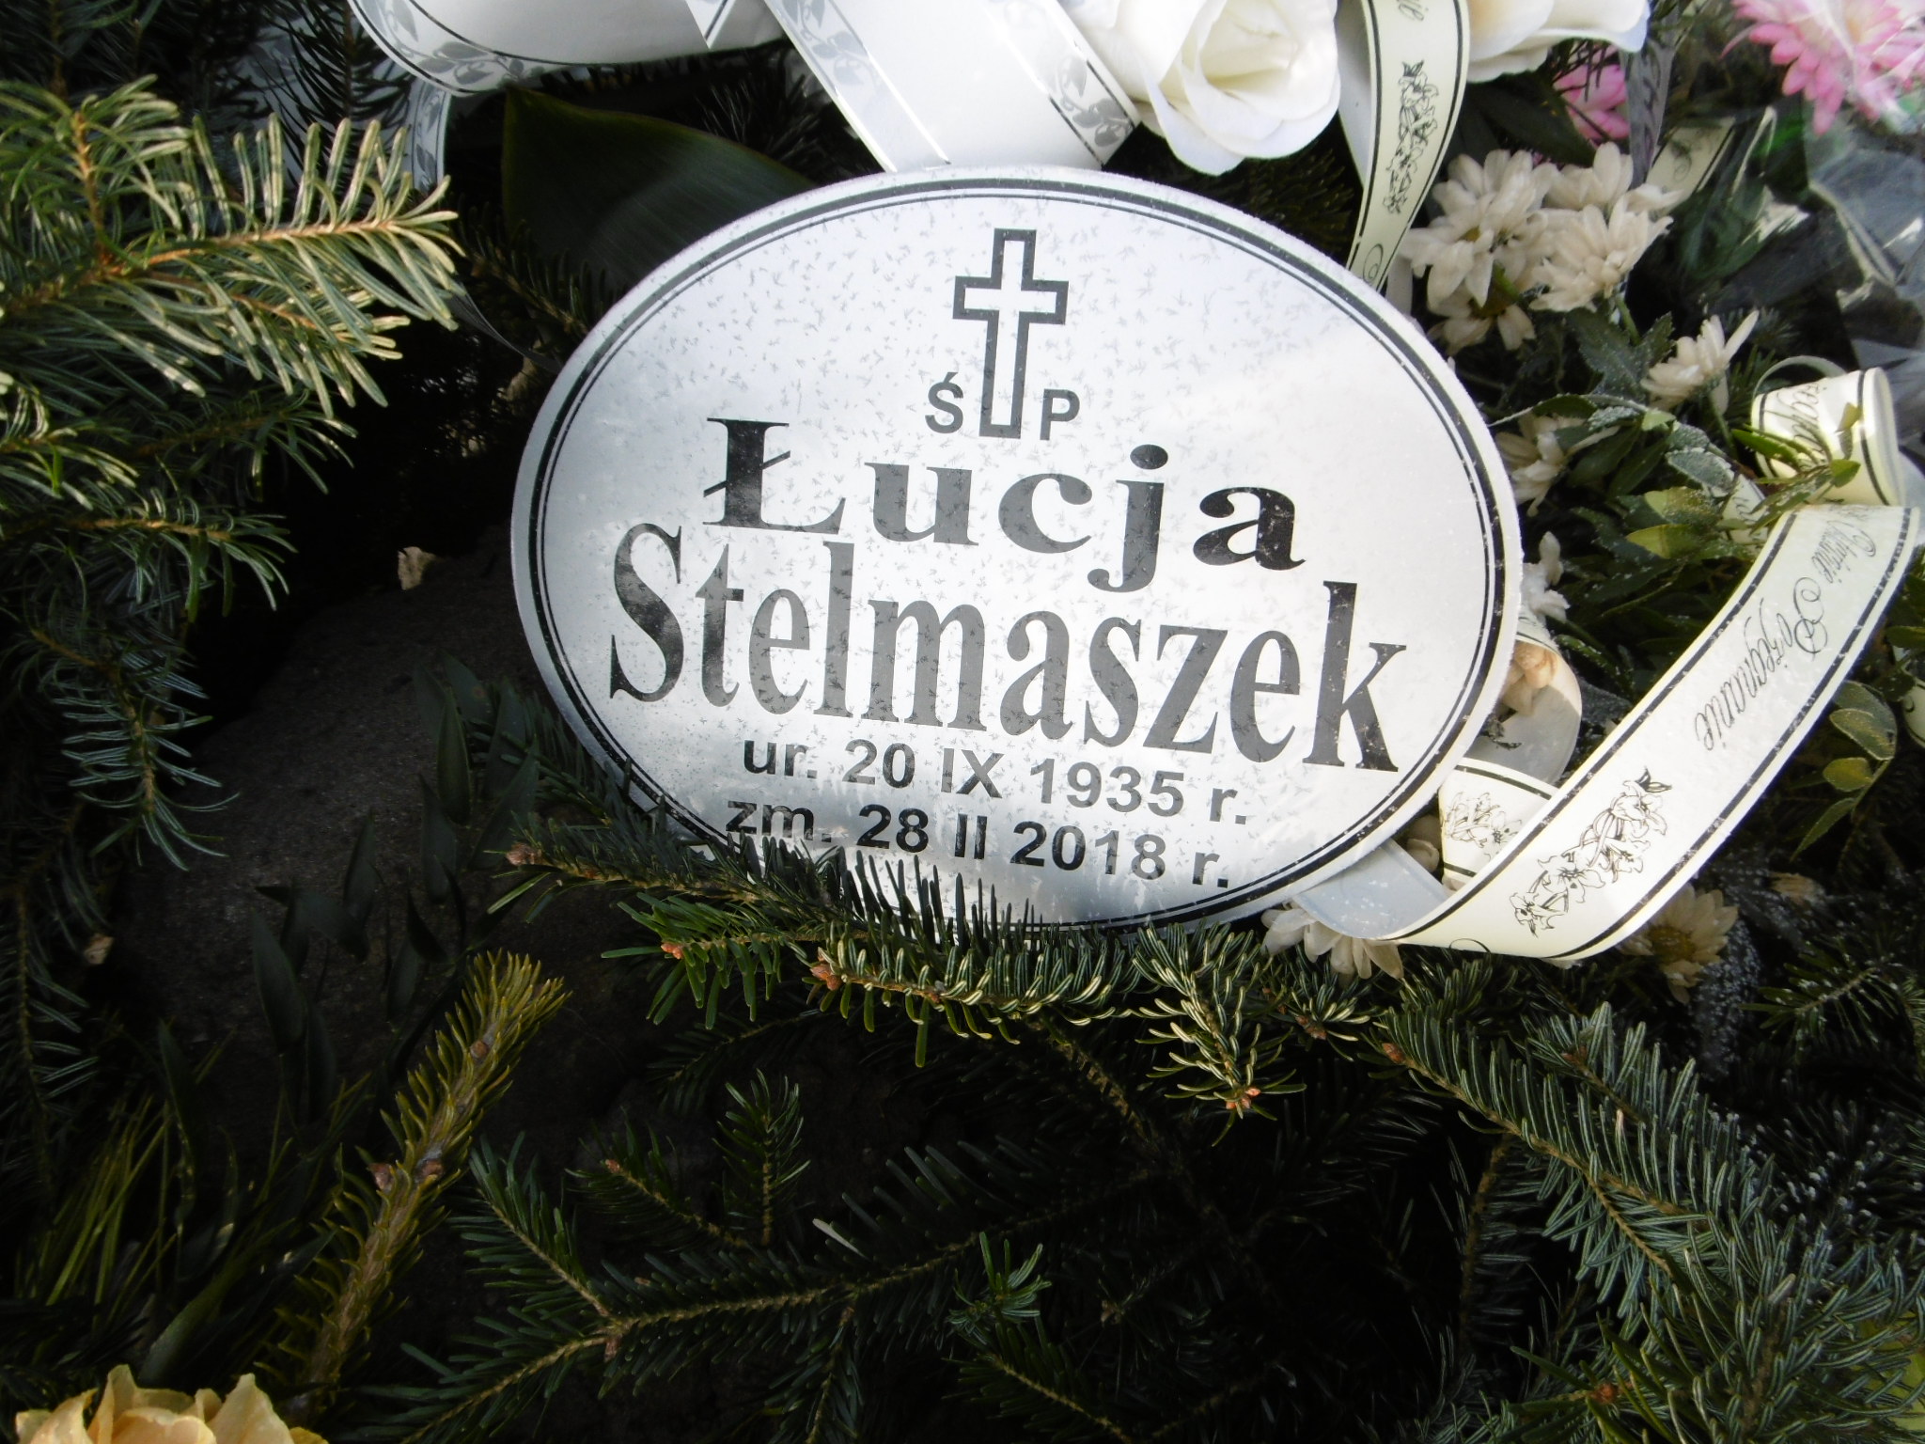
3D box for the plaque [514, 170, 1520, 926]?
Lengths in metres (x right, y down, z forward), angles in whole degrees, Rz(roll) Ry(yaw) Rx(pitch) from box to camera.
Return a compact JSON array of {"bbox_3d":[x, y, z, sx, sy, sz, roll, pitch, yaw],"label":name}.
[{"bbox_3d":[0.007,-0.049,0.434,0.330,0.249,0.006,5,10,10],"label":"plaque"}]

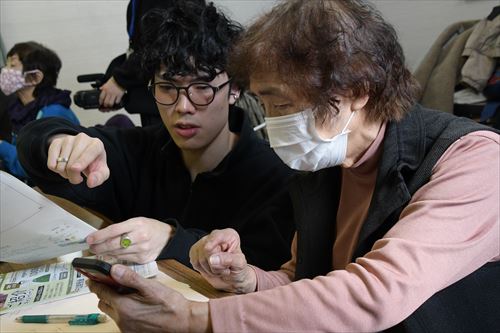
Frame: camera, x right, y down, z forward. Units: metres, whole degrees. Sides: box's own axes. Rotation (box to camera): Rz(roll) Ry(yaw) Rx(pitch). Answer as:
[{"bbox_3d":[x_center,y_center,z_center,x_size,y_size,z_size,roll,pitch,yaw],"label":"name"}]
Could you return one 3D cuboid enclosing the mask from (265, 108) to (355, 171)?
[{"bbox_3d":[0.072,-0.045,0.911,0.105,0.105,0.130,-35,30,-22],"label":"mask"}]

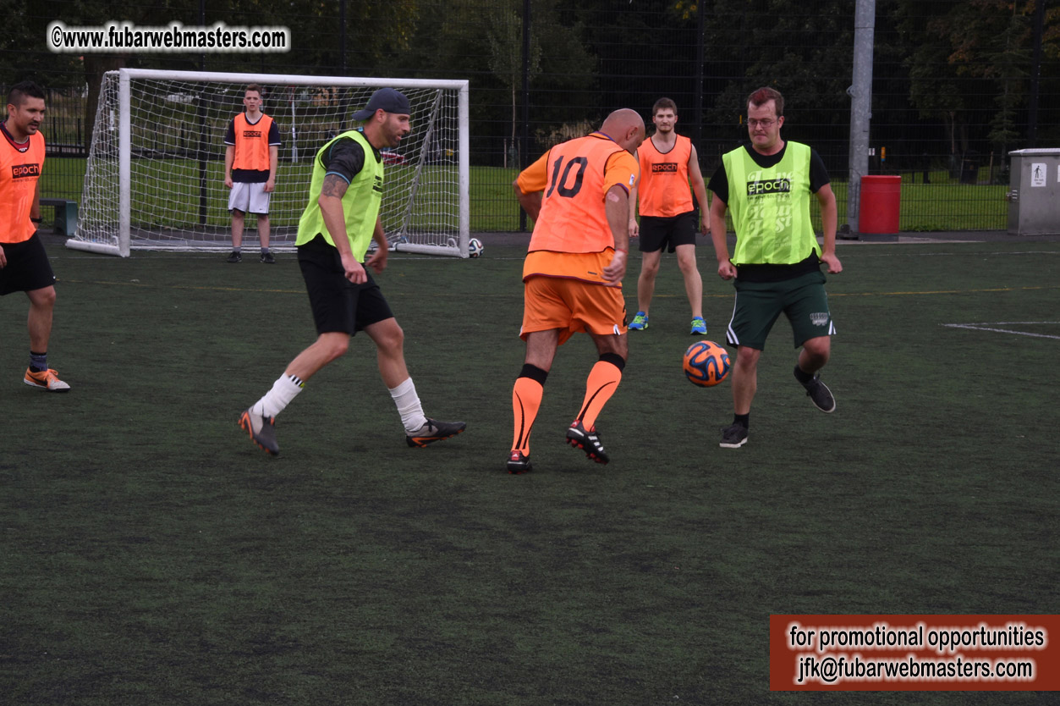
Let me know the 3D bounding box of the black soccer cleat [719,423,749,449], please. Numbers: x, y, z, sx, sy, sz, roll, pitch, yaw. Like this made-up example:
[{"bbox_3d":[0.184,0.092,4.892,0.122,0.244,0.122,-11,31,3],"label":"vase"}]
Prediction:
[{"bbox_3d":[0.972,0.391,16.200,0.105,0.110,0.290,1,7,11],"label":"black soccer cleat"}]

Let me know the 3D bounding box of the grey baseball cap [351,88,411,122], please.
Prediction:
[{"bbox_3d":[-0.696,-1.169,16.050,0.275,0.150,0.185,1,4,5],"label":"grey baseball cap"}]

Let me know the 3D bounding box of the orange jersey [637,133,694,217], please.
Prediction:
[{"bbox_3d":[0.996,-1.307,25.050,0.430,0.620,0.270,1,5,1],"label":"orange jersey"}]

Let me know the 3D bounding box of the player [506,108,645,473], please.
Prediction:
[{"bbox_3d":[0.208,-0.283,15.550,0.600,1.640,0.750,4,6,37],"label":"player"}]

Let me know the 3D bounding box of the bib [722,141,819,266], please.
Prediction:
[{"bbox_3d":[1.172,-0.726,16.600,0.470,0.620,0.310,1,5,6],"label":"bib"}]

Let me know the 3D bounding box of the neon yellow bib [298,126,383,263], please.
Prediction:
[{"bbox_3d":[-0.903,-0.749,16.200,0.340,0.620,0.450,13,7,15],"label":"neon yellow bib"}]

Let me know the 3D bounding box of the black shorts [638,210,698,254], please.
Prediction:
[{"bbox_3d":[1.012,-0.903,25.050,0.430,0.340,0.280,1,5,2],"label":"black shorts"}]

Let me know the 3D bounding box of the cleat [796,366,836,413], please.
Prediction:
[{"bbox_3d":[1.366,0.173,16.400,0.280,0.105,0.110,47,1,18],"label":"cleat"}]

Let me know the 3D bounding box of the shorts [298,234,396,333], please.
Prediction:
[{"bbox_3d":[-0.860,-0.319,16.000,0.455,0.475,0.400,1,4,3],"label":"shorts"}]

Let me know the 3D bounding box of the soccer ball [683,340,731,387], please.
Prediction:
[{"bbox_3d":[0.829,0.053,15.980,0.220,0.220,0.220,1,4,0],"label":"soccer ball"}]

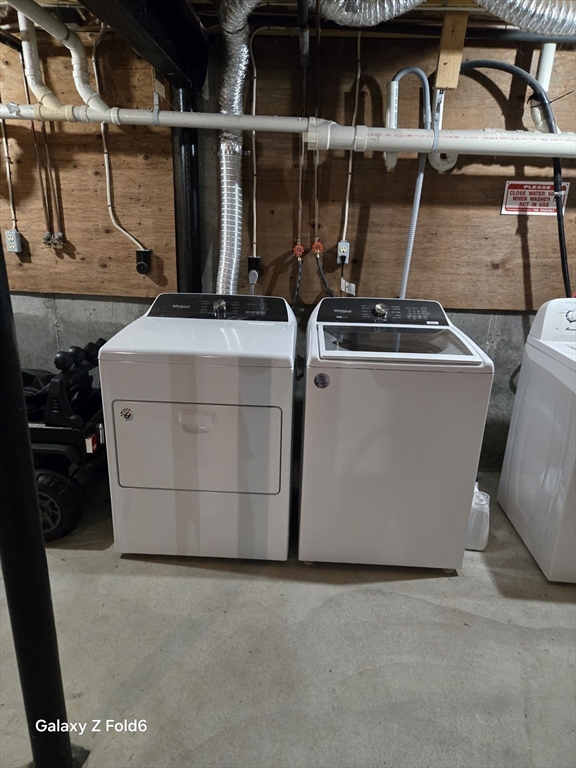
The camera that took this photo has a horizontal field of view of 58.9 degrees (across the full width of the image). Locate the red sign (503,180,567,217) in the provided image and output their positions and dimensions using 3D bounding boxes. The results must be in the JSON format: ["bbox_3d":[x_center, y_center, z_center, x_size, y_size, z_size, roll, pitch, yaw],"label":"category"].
[{"bbox_3d":[1.222,-0.913,2.518,0.307,0.155,0.010,2,18,1],"label":"red sign"}]

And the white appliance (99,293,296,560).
[{"bbox_3d":[-0.343,0.157,2.368,0.740,1.050,0.700,2,18,1],"label":"white appliance"}]

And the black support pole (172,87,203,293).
[{"bbox_3d":[-0.509,-0.467,2.740,0.090,2.000,0.090,2,18,1],"label":"black support pole"}]

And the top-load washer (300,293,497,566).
[{"bbox_3d":[0.421,0.185,2.353,0.700,1.050,0.700,2,18,1],"label":"top-load washer"}]

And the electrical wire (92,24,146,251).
[{"bbox_3d":[-0.826,-1.175,2.501,0.200,1.000,0.035,2,18,1],"label":"electrical wire"}]

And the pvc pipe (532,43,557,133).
[{"bbox_3d":[1.089,-1.235,2.135,0.115,0.340,0.070,2,18,1],"label":"pvc pipe"}]

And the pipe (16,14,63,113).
[{"bbox_3d":[-1.040,-1.356,2.146,0.155,0.370,0.080,2,18,1],"label":"pipe"}]

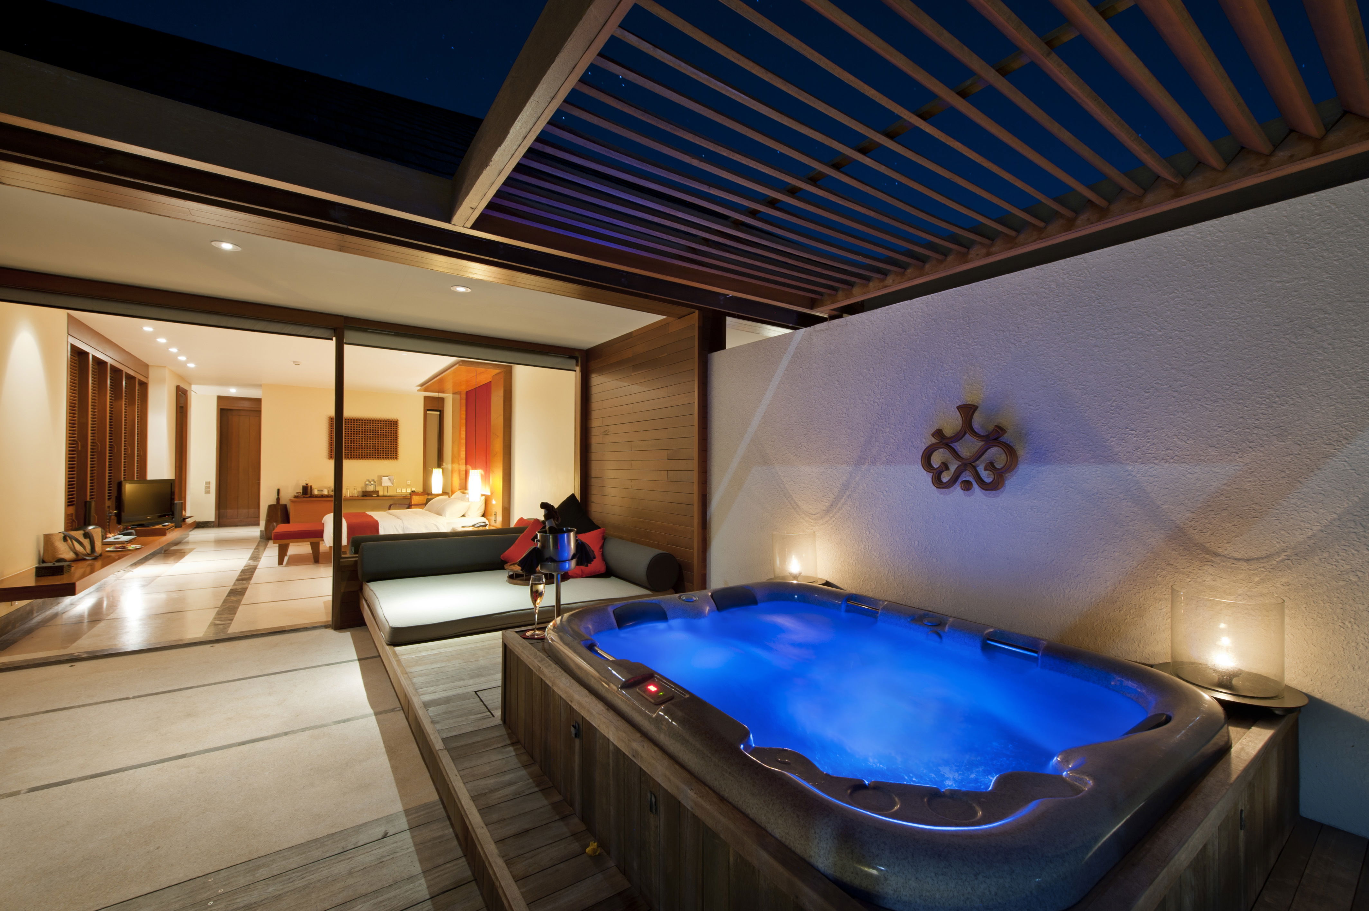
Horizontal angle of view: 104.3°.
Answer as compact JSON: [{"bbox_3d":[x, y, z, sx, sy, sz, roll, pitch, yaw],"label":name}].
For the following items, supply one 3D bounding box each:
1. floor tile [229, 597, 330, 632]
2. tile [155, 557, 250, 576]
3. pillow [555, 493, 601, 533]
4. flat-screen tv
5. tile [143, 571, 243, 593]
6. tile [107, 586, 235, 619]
[{"bbox_3d":[-3.022,1.190,4.024,0.584,0.020,0.793,1,-1,-35],"label":"floor tile"},{"bbox_3d":[-5.672,1.332,6.332,0.680,0.015,0.965,1,-1,-35],"label":"tile"},{"bbox_3d":[-1.101,0.735,5.289,0.470,0.470,0.140,-52,9,-32],"label":"pillow"},{"bbox_3d":[-5.346,0.452,5.282,0.075,0.435,0.665,0,-1,-11],"label":"flat-screen tv"},{"bbox_3d":[-5.114,1.323,5.554,0.680,0.015,0.950,1,-1,-35],"label":"tile"},{"bbox_3d":[-4.104,1.191,4.296,0.592,0.020,0.903,1,-1,-35],"label":"tile"}]

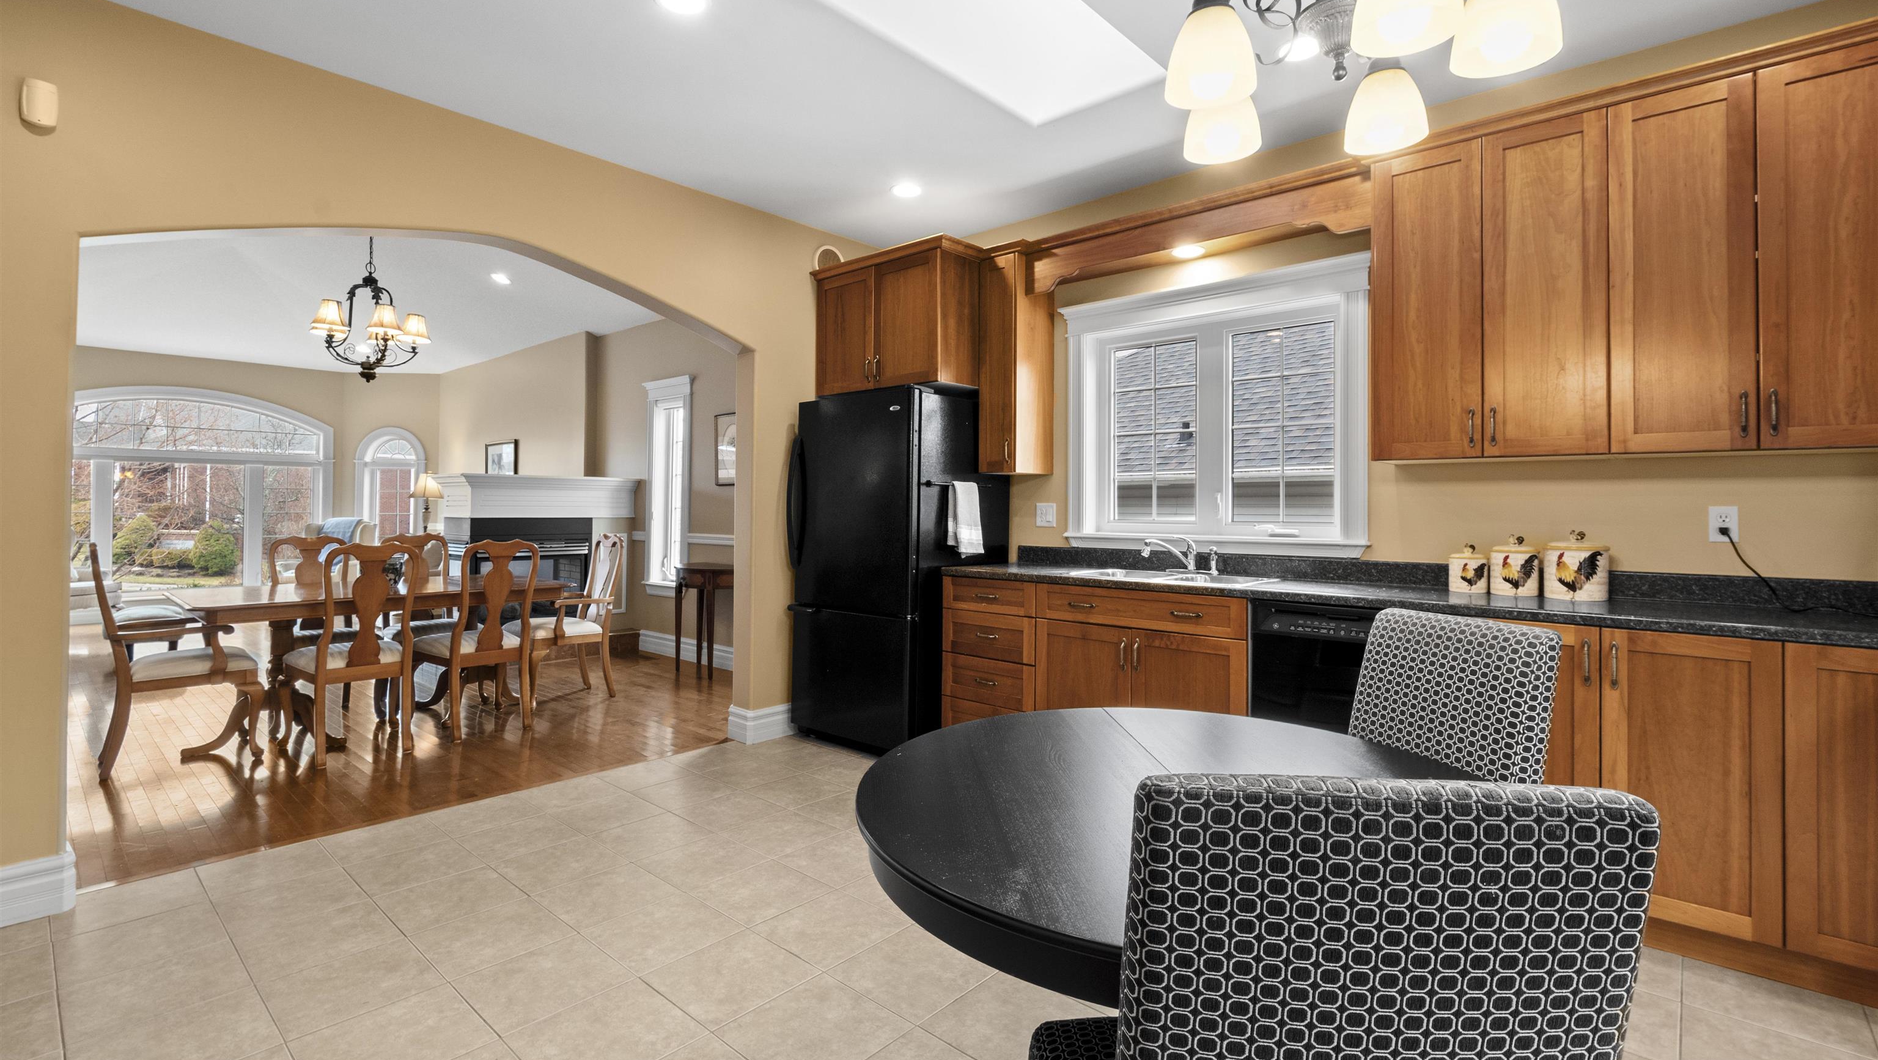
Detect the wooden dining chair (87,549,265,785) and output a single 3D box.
[{"bbox_3d":[-3.609,0.569,3.704,0.580,1.040,0.580,2,2,43],"label":"wooden dining chair"}]

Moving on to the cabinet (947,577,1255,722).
[{"bbox_3d":[0.768,0.683,3.506,1.448,0.870,0.600,2,2,41],"label":"cabinet"}]

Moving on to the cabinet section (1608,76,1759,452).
[{"bbox_3d":[2.272,-0.753,2.409,0.316,1.056,0.330,0,0,41],"label":"cabinet section"}]

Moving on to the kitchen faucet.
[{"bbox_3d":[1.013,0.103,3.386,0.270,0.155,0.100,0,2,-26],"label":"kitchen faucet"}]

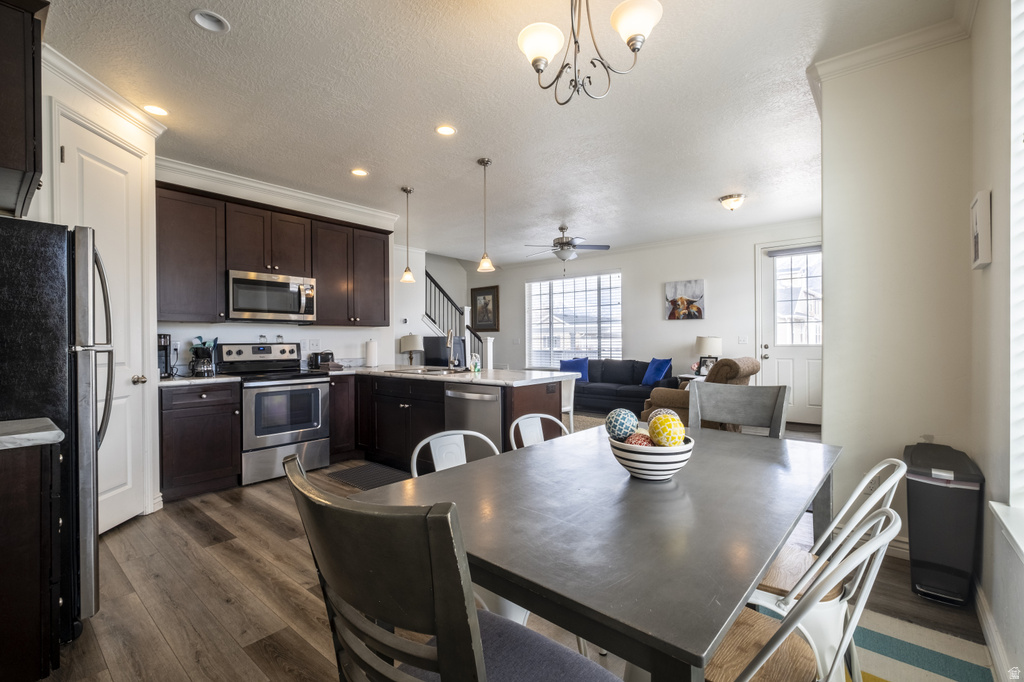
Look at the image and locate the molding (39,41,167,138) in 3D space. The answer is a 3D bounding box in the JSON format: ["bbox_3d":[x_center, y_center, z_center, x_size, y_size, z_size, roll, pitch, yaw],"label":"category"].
[{"bbox_3d":[-2.561,-1.533,2.717,0.090,0.100,0.930,0,0,-4],"label":"molding"}]

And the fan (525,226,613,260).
[{"bbox_3d":[0.758,-1.402,6.100,1.300,0.500,1.300,0,0,43],"label":"fan"}]

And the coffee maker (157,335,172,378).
[{"bbox_3d":[-2.930,0.129,3.506,0.250,0.350,0.170,0,0,39],"label":"coffee maker"}]

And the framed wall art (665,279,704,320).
[{"bbox_3d":[2.897,-0.678,7.128,0.620,0.640,0.040,0,0,43],"label":"framed wall art"}]

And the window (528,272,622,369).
[{"bbox_3d":[1.105,-0.325,8.056,2.079,1.719,0.100,0,0,39],"label":"window"}]

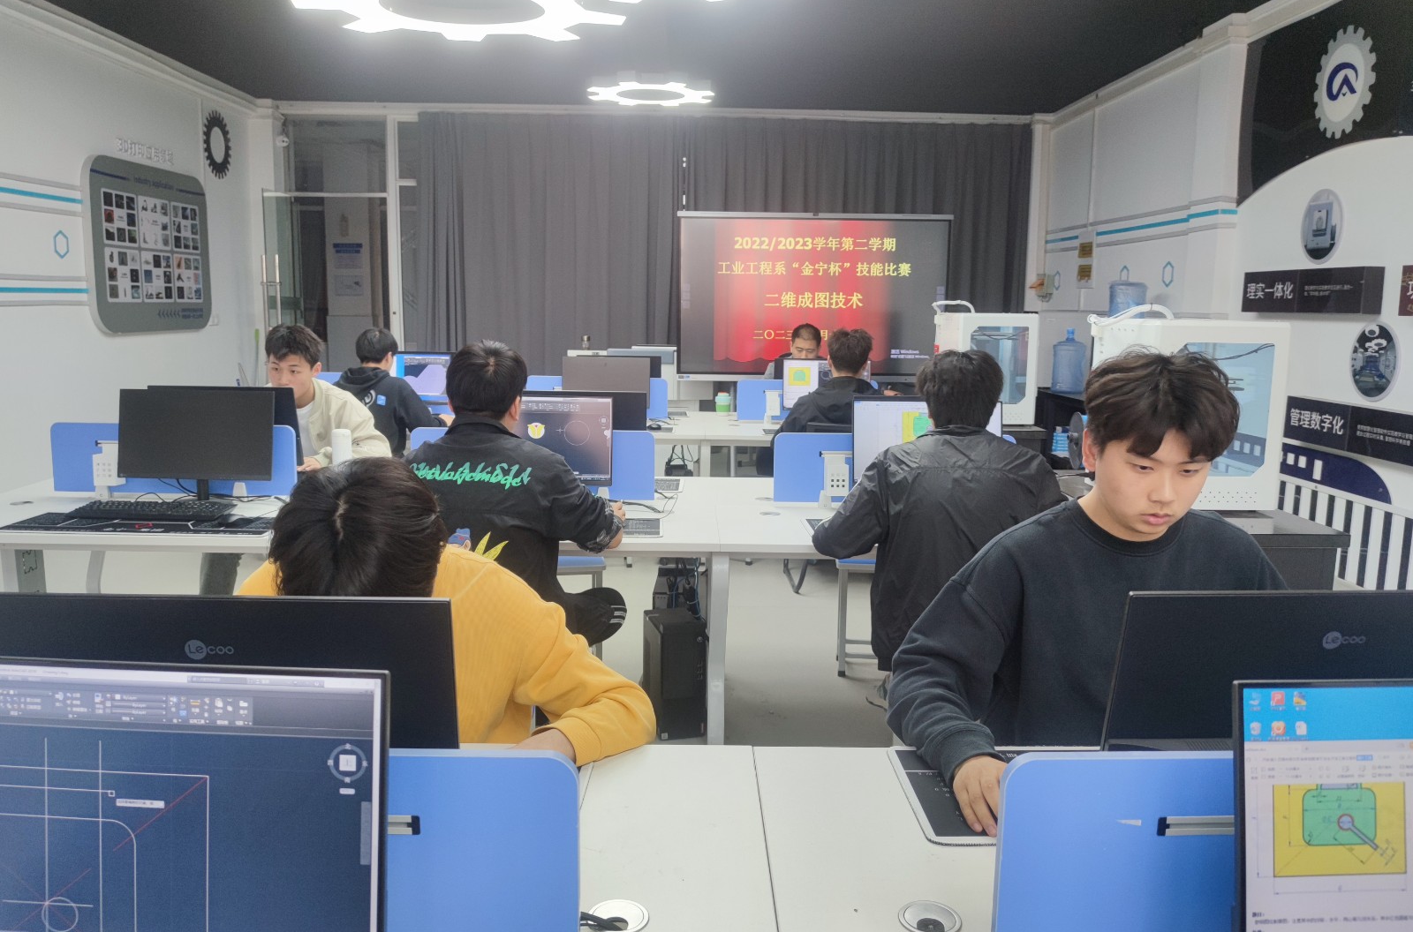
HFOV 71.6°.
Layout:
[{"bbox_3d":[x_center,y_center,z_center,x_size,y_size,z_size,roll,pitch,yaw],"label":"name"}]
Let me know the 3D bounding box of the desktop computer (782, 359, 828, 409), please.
[{"bbox_3d":[0.679,-0.401,5.474,0.490,0.375,0.180,1,9,-1],"label":"desktop computer"}]

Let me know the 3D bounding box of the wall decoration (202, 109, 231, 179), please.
[{"bbox_3d":[-3.974,-2.624,7.999,0.040,0.548,0.548,0,9,-1],"label":"wall decoration"}]

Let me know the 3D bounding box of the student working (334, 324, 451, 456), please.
[{"bbox_3d":[-1.684,-0.091,5.253,0.620,1.340,0.800,5,10,24],"label":"student working"}]

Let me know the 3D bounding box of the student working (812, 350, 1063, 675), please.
[{"bbox_3d":[0.682,0.333,2.905,0.680,1.330,0.800,0,9,-1],"label":"student working"}]

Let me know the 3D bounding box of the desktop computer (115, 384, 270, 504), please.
[{"bbox_3d":[-1.661,-0.059,3.192,0.480,0.370,0.180,1,9,-2],"label":"desktop computer"}]

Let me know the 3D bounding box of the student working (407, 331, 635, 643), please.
[{"bbox_3d":[-0.491,0.319,2.655,0.550,1.330,0.730,2,10,8],"label":"student working"}]

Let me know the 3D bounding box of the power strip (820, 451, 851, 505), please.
[{"bbox_3d":[0.431,0.037,3.279,0.105,0.175,0.045,1,9,-1],"label":"power strip"}]

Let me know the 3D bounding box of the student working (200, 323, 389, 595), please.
[{"bbox_3d":[-1.560,0.092,3.907,0.580,1.330,0.720,5,10,21],"label":"student working"}]

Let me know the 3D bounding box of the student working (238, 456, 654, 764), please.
[{"bbox_3d":[-0.447,0.574,1.631,0.700,1.250,0.760,0,9,-1],"label":"student working"}]

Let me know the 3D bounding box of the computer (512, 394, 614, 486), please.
[{"bbox_3d":[-0.582,-0.048,3.340,0.540,0.410,0.180,1,10,2],"label":"computer"}]

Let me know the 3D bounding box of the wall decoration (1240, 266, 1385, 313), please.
[{"bbox_3d":[3.183,-0.930,5.238,0.040,0.236,1.198,0,9,-1],"label":"wall decoration"}]

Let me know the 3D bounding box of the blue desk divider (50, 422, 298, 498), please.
[{"bbox_3d":[-1.784,-0.022,3.291,0.820,0.245,0.030,1,9,-1],"label":"blue desk divider"}]

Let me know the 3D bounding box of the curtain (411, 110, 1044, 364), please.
[{"bbox_3d":[0.136,-1.547,8.768,5.377,3.032,0.180,0,9,-1],"label":"curtain"}]

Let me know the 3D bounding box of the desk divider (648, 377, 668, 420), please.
[{"bbox_3d":[-0.636,-0.388,5.578,0.820,0.250,0.030,1,9,-1],"label":"desk divider"}]

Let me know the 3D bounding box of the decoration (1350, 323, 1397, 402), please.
[{"bbox_3d":[3.409,-0.532,5.026,0.030,0.400,0.380,1,9,-1],"label":"decoration"}]

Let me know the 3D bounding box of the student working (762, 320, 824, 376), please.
[{"bbox_3d":[0.613,-0.252,6.198,0.520,1.320,0.680,1,9,-1],"label":"student working"}]

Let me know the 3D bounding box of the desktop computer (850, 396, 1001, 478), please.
[{"bbox_3d":[0.754,-0.037,3.361,0.540,0.410,0.180,2,10,11],"label":"desktop computer"}]

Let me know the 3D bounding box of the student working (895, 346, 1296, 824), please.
[{"bbox_3d":[0.616,0.486,1.647,0.600,1.350,0.700,0,10,-7],"label":"student working"}]

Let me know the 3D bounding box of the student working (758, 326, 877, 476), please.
[{"bbox_3d":[0.647,-0.072,5.291,0.660,1.340,0.800,0,9,-1],"label":"student working"}]

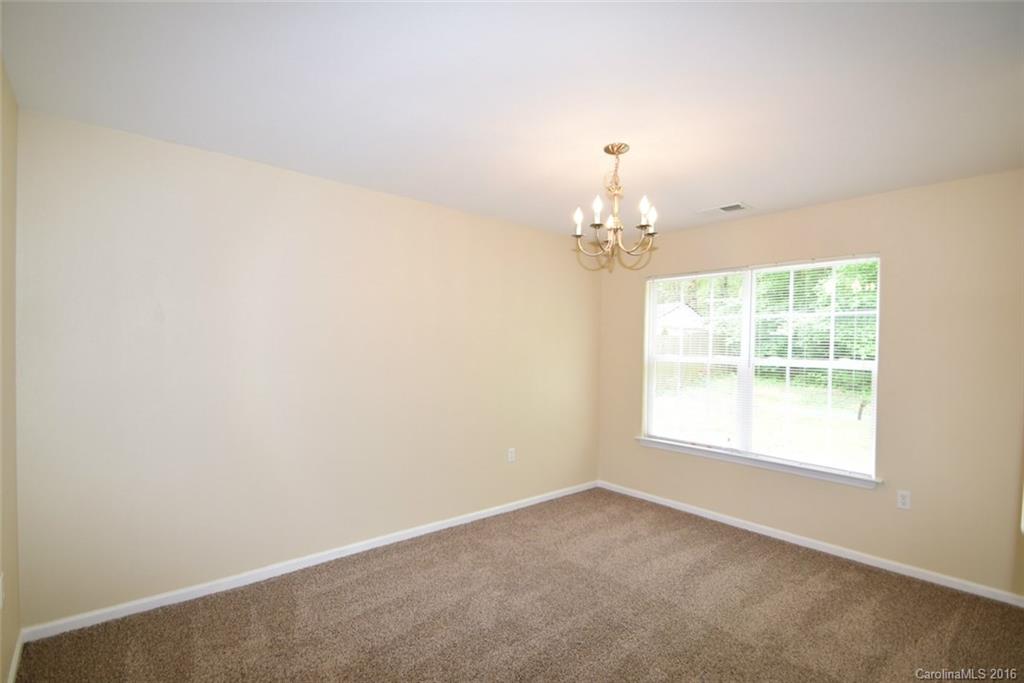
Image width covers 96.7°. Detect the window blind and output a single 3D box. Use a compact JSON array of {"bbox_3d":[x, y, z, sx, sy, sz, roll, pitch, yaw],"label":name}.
[{"bbox_3d":[1.833,0.197,3.622,0.130,1.534,1.787,1,0,-42],"label":"window blind"}]

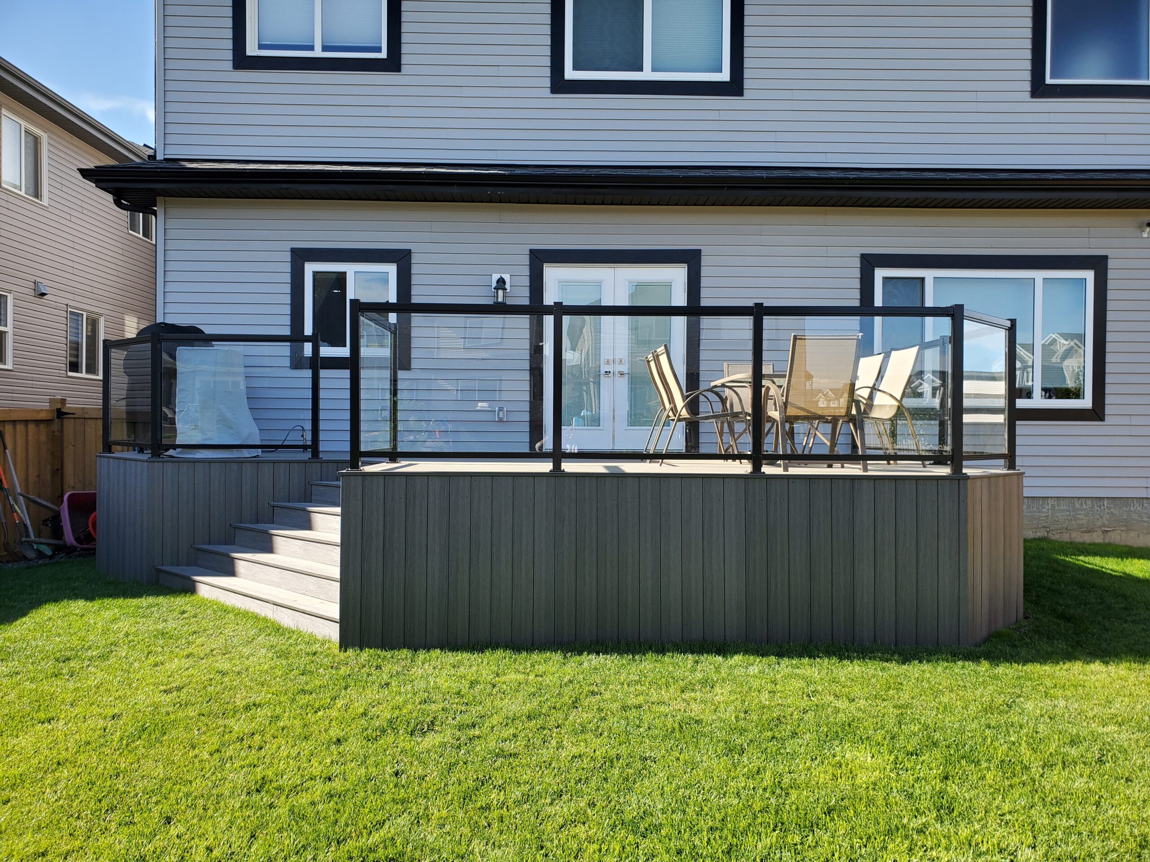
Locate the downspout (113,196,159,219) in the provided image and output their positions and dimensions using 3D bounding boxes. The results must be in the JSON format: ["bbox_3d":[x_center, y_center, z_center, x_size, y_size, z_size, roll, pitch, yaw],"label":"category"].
[{"bbox_3d":[-4.920,-2.520,9.750,0.550,0.270,0.090,0,0,0],"label":"downspout"}]

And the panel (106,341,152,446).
[{"bbox_3d":[-4.130,-0.343,8.008,0.924,0.920,0.025,1,0,43],"label":"panel"}]

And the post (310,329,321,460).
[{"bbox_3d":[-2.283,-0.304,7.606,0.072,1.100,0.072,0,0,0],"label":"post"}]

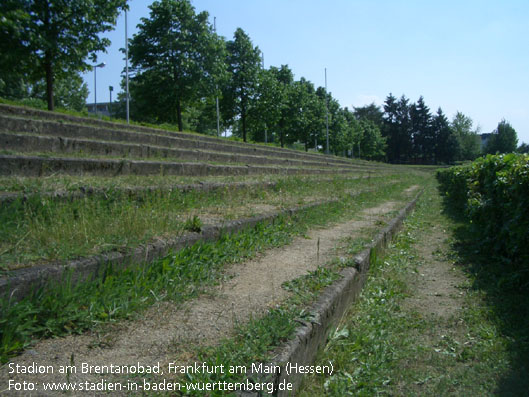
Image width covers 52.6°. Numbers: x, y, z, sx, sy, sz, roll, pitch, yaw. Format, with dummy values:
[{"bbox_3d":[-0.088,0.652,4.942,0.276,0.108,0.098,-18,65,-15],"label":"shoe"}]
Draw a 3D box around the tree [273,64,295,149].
[{"bbox_3d":[1.531,-7.432,42.870,2.300,6.670,2.400,-1,2,0],"label":"tree"}]

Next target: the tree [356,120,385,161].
[{"bbox_3d":[16.341,-9.002,81.873,4.500,6.510,4.500,-1,2,0],"label":"tree"}]

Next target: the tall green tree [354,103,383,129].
[{"bbox_3d":[20.892,-13.194,106.766,6.600,12.000,6.300,-1,2,0],"label":"tall green tree"}]

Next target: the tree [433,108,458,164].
[{"bbox_3d":[39.916,-13.834,117.748,5.600,12.900,5.500,-1,2,0],"label":"tree"}]

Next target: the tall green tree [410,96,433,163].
[{"bbox_3d":[34.714,-14.991,117.708,5.000,15.000,5.000,-1,2,0],"label":"tall green tree"}]

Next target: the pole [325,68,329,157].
[{"bbox_3d":[6.694,-9.212,56.821,0.180,9.160,0.180,-1,2,0],"label":"pole"}]

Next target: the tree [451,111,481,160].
[{"bbox_3d":[45.841,-14.019,121.764,6.700,12.090,6.500,-1,2,0],"label":"tree"}]

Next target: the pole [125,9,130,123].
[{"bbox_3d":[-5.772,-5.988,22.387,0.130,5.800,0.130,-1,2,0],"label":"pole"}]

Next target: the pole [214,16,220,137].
[{"bbox_3d":[-2.711,-7.051,30.864,0.140,6.980,0.140,-1,2,0],"label":"pole"}]

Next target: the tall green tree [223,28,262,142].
[{"bbox_3d":[-1.428,-7.495,35.352,3.100,7.560,3.100,-1,2,0],"label":"tall green tree"}]

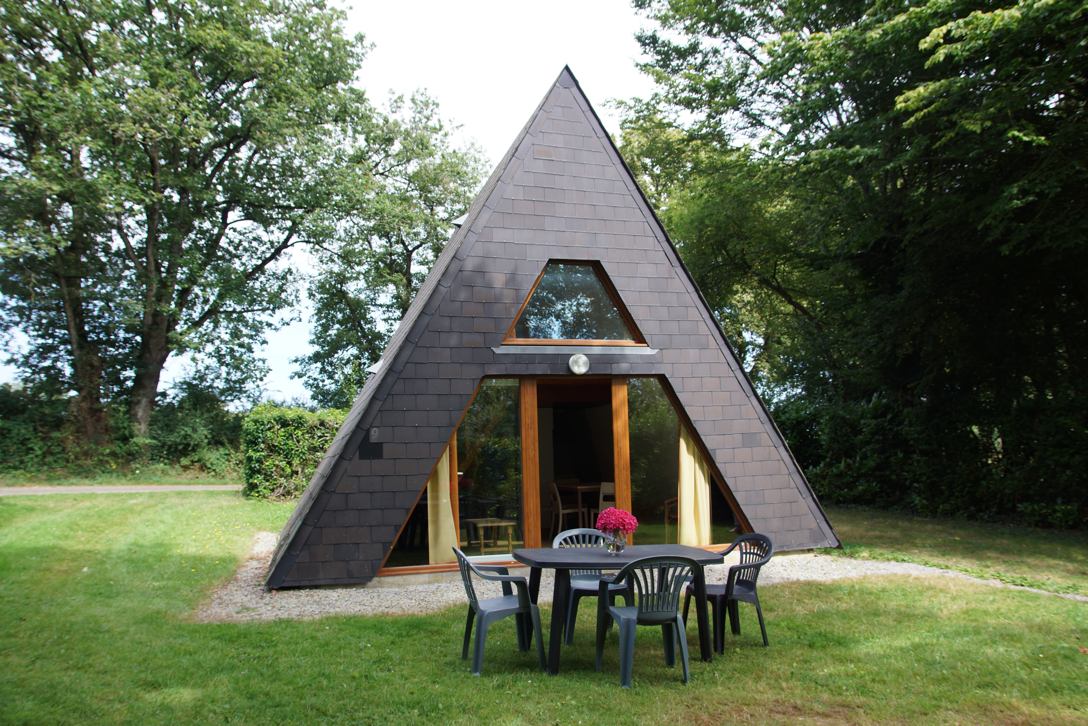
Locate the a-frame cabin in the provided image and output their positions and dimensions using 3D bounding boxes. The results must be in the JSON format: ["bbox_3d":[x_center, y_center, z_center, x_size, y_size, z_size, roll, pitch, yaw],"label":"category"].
[{"bbox_3d":[-0.930,-0.151,13.403,7.021,6.123,9.041,1,-7,-17],"label":"a-frame cabin"}]

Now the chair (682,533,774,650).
[{"bbox_3d":[1.429,1.724,5.780,0.560,0.800,0.560,1,-7,-20],"label":"chair"}]

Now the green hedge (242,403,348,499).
[{"bbox_3d":[-7.064,2.663,22.293,3.500,2.638,1.300,0,-7,-8],"label":"green hedge"}]

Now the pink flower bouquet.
[{"bbox_3d":[0.532,1.213,5.517,0.295,0.335,0.280,-1,-7,0],"label":"pink flower bouquet"}]

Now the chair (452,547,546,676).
[{"bbox_3d":[-0.349,1.694,5.285,0.560,0.800,0.560,1,-7,-17],"label":"chair"}]

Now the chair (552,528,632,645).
[{"bbox_3d":[0.398,1.778,6.099,0.560,0.800,0.560,0,-7,-9],"label":"chair"}]

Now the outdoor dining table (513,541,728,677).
[{"bbox_3d":[0.525,1.739,5.445,1.380,0.720,0.880,1,-7,-14],"label":"outdoor dining table"}]

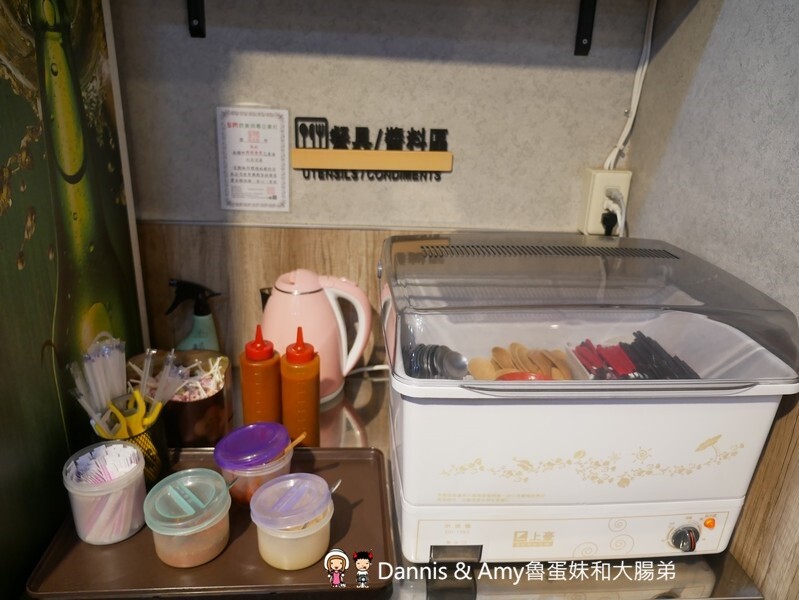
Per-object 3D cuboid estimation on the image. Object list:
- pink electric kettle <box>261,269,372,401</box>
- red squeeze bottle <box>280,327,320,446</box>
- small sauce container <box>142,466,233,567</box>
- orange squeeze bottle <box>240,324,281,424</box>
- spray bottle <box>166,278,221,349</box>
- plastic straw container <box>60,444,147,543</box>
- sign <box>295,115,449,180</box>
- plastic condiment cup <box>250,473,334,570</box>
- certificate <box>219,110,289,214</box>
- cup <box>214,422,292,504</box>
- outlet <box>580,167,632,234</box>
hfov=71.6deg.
[{"bbox_3d":[-0.159,0.066,1.073,0.213,0.262,0.158,1,22,-3],"label":"pink electric kettle"},{"bbox_3d":[-0.165,0.145,0.934,0.069,0.218,0.069,1,22,-3],"label":"red squeeze bottle"},{"bbox_3d":[-0.276,0.289,0.735,0.106,0.076,0.106,1,22,-3],"label":"small sauce container"},{"bbox_3d":[-0.232,0.142,0.937,0.070,0.217,0.070,1,22,-3],"label":"orange squeeze bottle"},{"bbox_3d":[-0.397,0.068,1.085,0.097,0.229,0.085,1,22,-3],"label":"spray bottle"},{"bbox_3d":[-0.393,0.262,0.750,0.092,0.105,0.092,1,22,-3],"label":"plastic straw container"},{"bbox_3d":[-0.049,-0.275,1.028,0.300,0.112,0.022,1,22,-3],"label":"sign"},{"bbox_3d":[-0.141,0.296,0.739,0.106,0.071,0.106,1,22,-3],"label":"plastic condiment cup"},{"bbox_3d":[-0.271,-0.259,1.034,0.129,0.185,0.008,1,22,-3],"label":"certificate"},{"bbox_3d":[-0.219,0.251,0.846,0.110,0.074,0.110,1,22,-3],"label":"cup"},{"bbox_3d":[0.395,-0.188,1.070,0.072,0.121,0.042,1,22,-3],"label":"outlet"}]

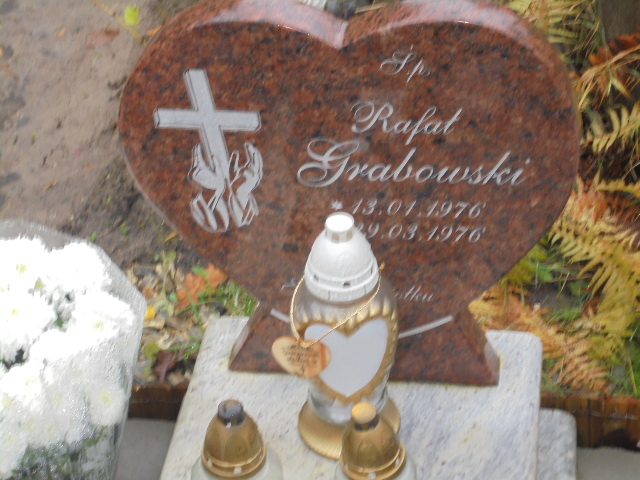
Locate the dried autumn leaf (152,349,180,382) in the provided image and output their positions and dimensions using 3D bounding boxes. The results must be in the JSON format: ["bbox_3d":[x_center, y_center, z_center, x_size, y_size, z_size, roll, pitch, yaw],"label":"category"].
[{"bbox_3d":[-0.220,0.177,1.897,0.035,0.020,0.058,14,44,21],"label":"dried autumn leaf"}]

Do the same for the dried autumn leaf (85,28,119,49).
[{"bbox_3d":[-0.417,-0.384,2.574,0.052,0.012,0.076,11,43,18],"label":"dried autumn leaf"}]

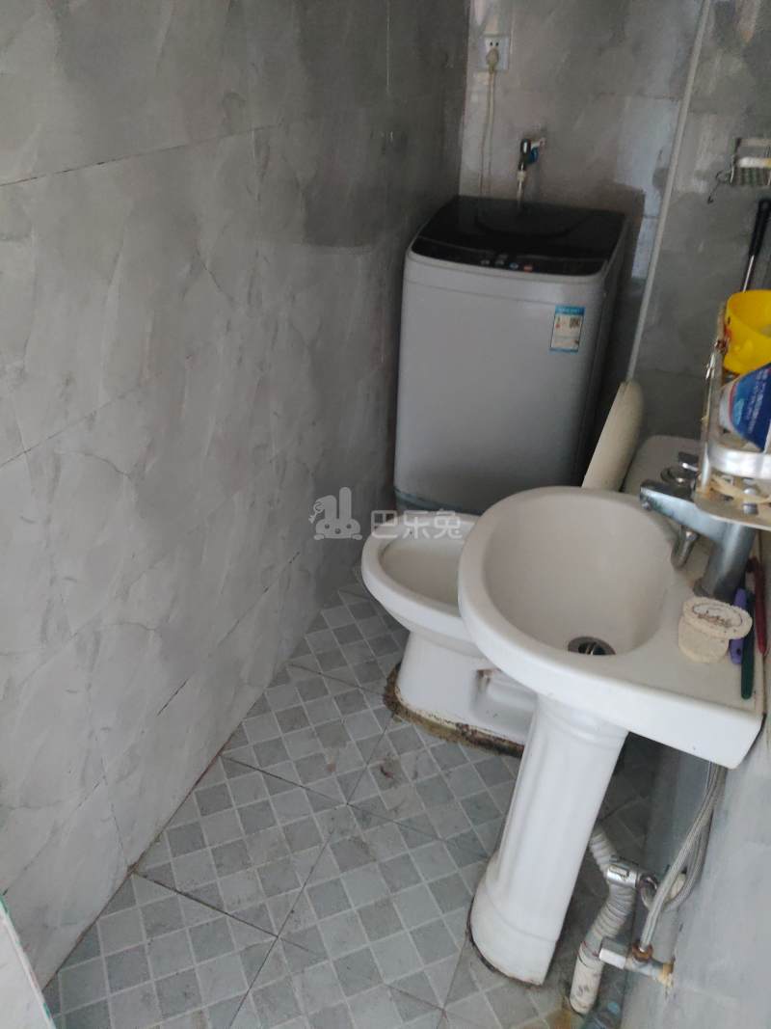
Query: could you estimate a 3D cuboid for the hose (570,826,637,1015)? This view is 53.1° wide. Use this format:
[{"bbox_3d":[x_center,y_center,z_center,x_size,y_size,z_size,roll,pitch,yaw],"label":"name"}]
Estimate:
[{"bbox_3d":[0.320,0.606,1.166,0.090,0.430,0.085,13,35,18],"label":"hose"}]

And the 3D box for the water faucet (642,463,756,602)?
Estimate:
[{"bbox_3d":[0.355,0.012,0.886,0.135,0.158,0.050,13,35,18],"label":"water faucet"}]

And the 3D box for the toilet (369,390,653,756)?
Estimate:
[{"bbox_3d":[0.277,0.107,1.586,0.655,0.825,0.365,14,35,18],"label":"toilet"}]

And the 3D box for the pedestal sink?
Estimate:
[{"bbox_3d":[0.269,0.396,1.181,0.357,0.790,0.376,14,35,18],"label":"pedestal sink"}]

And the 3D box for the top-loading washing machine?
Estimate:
[{"bbox_3d":[0.346,-0.375,2.242,0.490,0.910,0.500,12,35,16],"label":"top-loading washing machine"}]

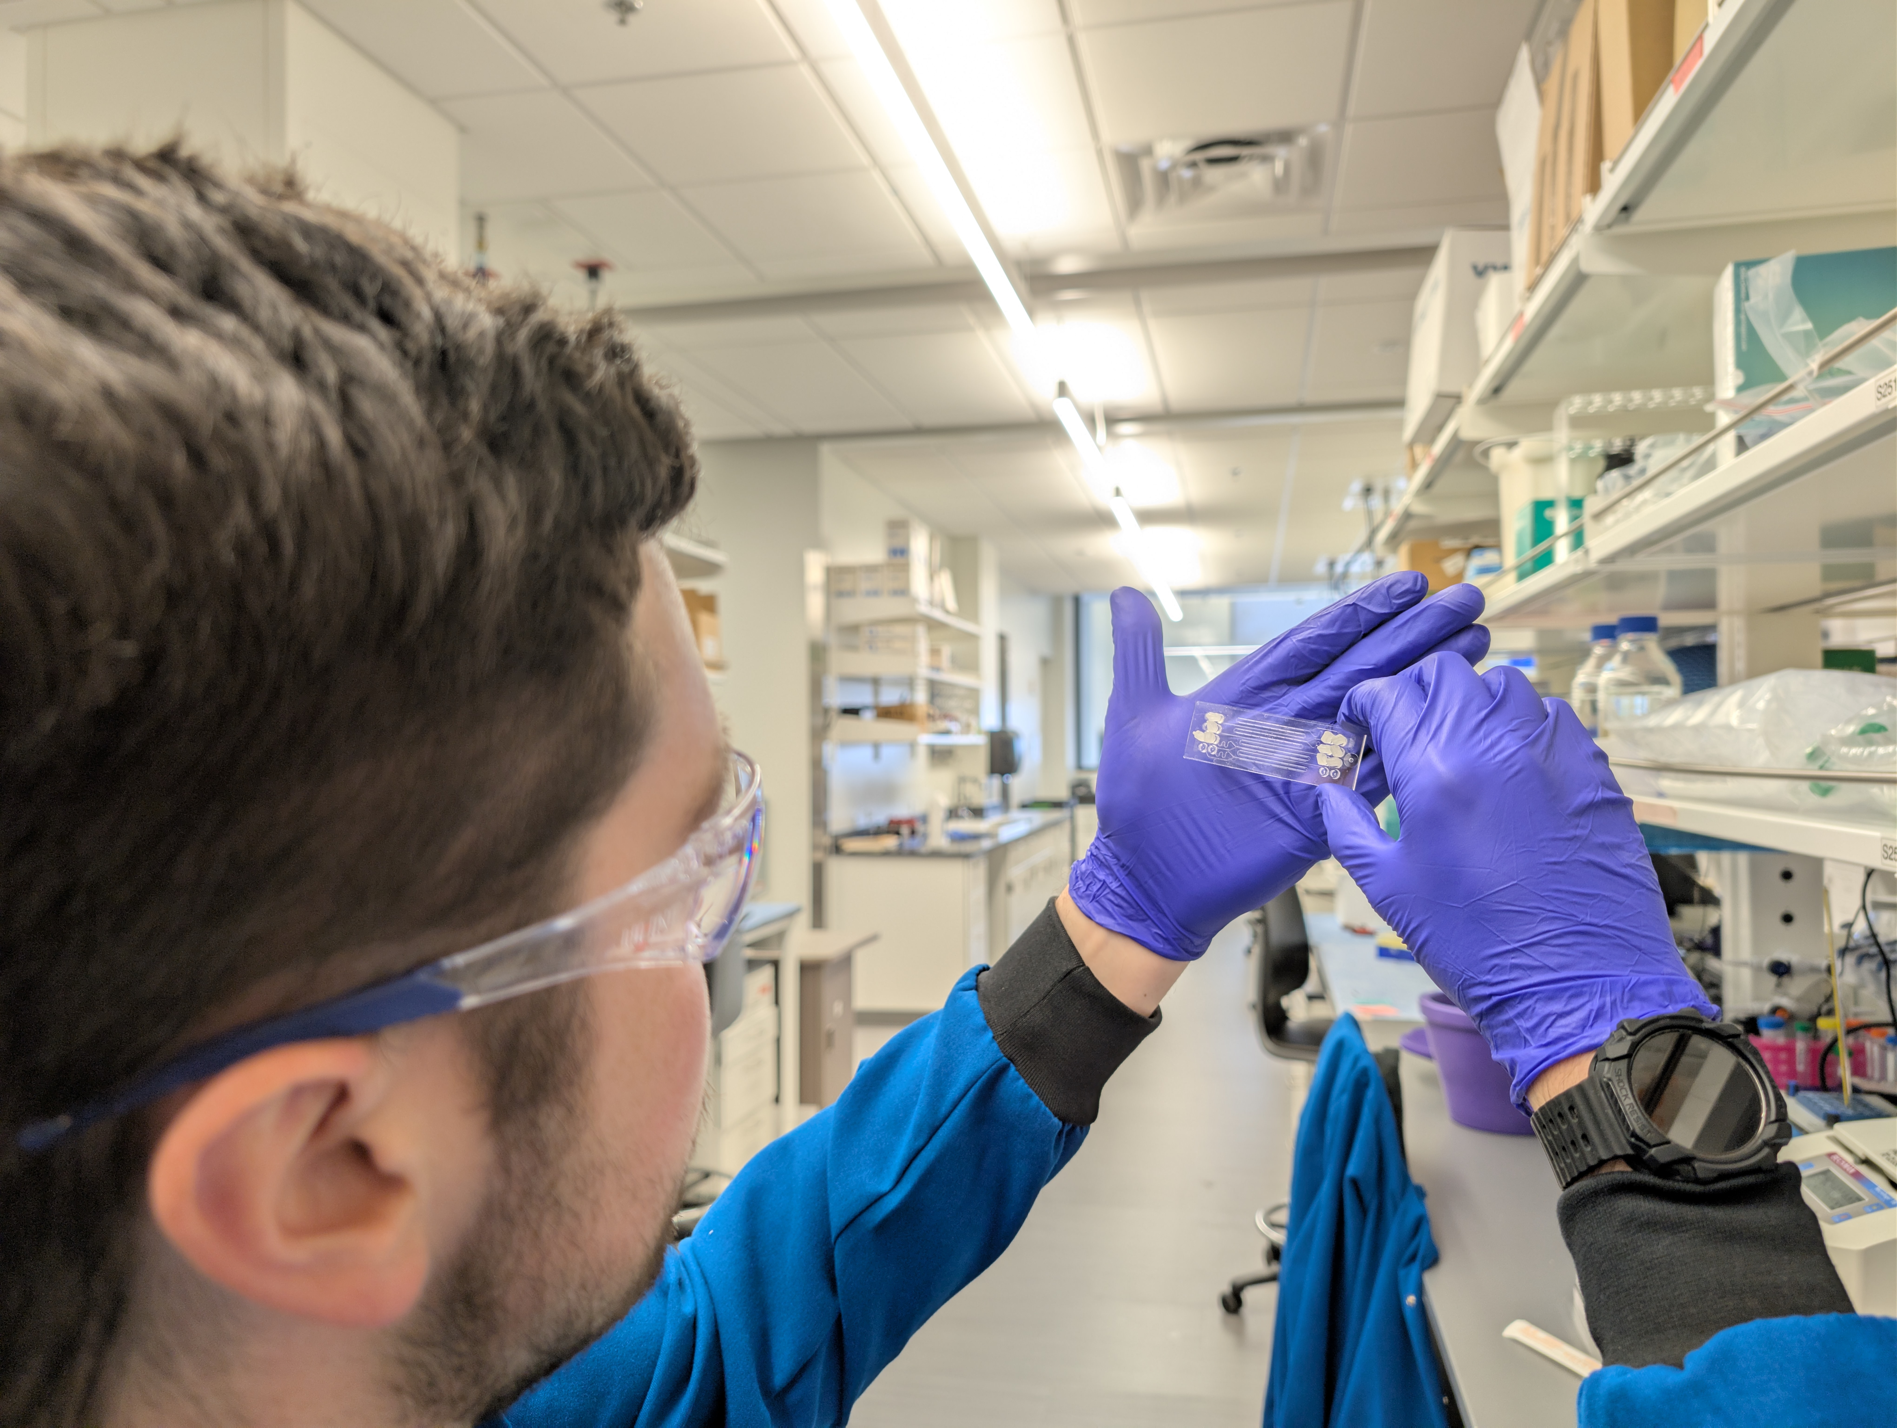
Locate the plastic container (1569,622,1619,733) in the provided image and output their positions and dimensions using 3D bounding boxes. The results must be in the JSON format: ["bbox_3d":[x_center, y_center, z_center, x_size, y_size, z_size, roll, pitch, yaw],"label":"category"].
[{"bbox_3d":[0.992,-0.016,1.968,0.100,0.228,0.100,0,-1,13],"label":"plastic container"}]

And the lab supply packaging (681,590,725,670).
[{"bbox_3d":[-1.002,-0.302,4.797,0.280,0.279,0.240,0,-1,13],"label":"lab supply packaging"}]

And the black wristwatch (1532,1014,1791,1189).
[{"bbox_3d":[0.240,0.140,0.449,0.070,0.054,0.059,-4,-40,-7],"label":"black wristwatch"}]

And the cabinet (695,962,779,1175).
[{"bbox_3d":[-0.931,1.208,4.607,0.520,0.575,0.527,0,-1,13],"label":"cabinet"}]

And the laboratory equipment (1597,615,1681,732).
[{"bbox_3d":[0.956,-0.017,1.818,0.101,0.230,0.101,0,-1,13],"label":"laboratory equipment"}]

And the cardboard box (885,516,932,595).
[{"bbox_3d":[-0.226,-0.840,7.418,0.129,0.452,0.430,0,-1,13],"label":"cardboard box"}]

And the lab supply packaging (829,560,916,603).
[{"bbox_3d":[-0.383,-0.718,7.436,0.461,0.242,0.400,0,-1,13],"label":"lab supply packaging"}]

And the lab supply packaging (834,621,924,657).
[{"bbox_3d":[-0.355,-0.411,7.434,0.493,0.207,0.320,0,-1,13],"label":"lab supply packaging"}]

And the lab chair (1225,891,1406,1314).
[{"bbox_3d":[1.020,1.028,3.543,0.580,1.140,0.570,0,-1,13],"label":"lab chair"}]

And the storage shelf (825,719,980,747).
[{"bbox_3d":[-0.209,0.118,8.069,0.511,0.131,1.840,0,-1,13],"label":"storage shelf"}]

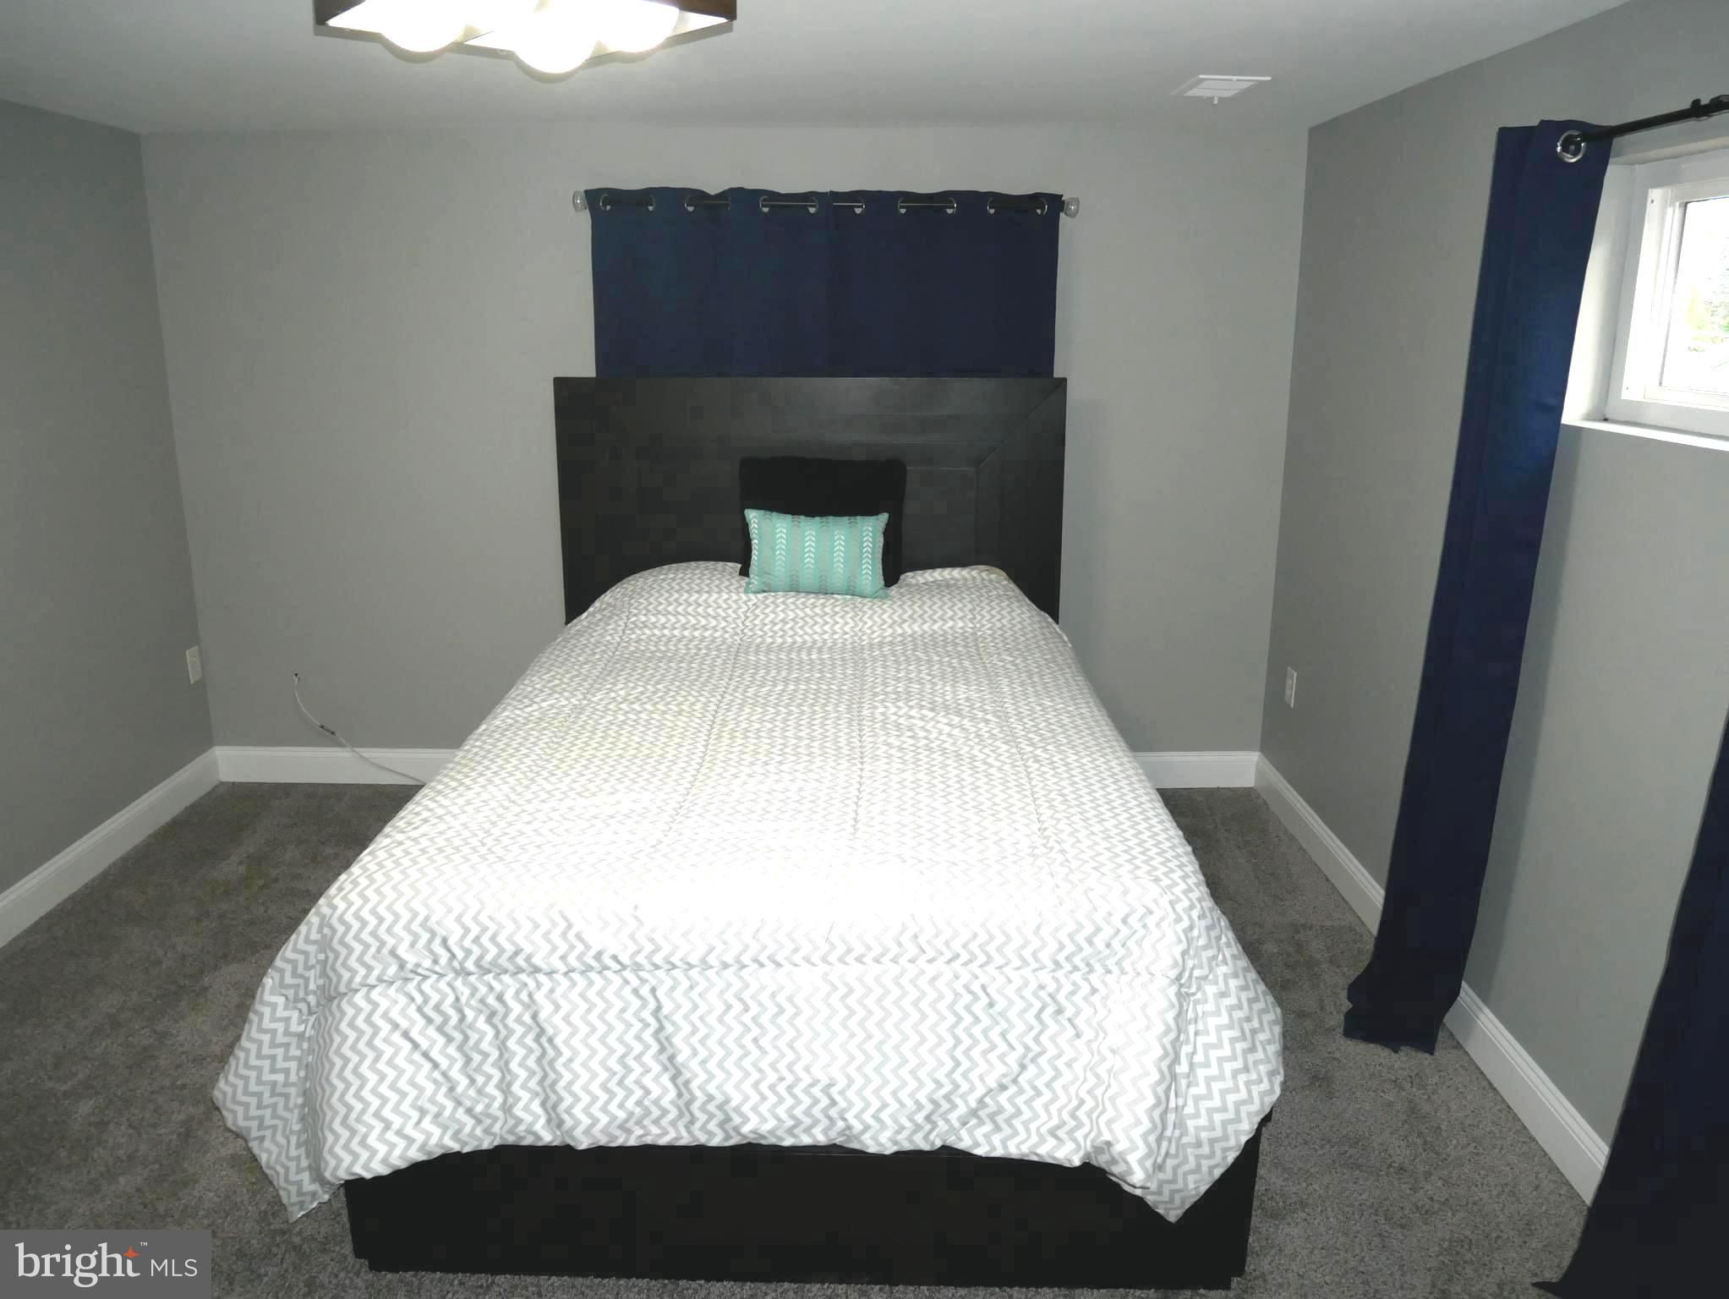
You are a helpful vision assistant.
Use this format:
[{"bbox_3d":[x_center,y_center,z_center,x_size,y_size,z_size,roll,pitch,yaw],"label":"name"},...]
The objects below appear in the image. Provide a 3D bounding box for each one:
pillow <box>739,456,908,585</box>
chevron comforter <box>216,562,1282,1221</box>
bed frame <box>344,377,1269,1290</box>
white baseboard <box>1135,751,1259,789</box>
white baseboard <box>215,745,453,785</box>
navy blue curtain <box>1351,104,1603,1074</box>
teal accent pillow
[{"bbox_3d":[-0.132,-0.404,3.753,0.500,0.430,0.140,0,-5,1],"label":"pillow"},{"bbox_3d":[-0.194,0.347,2.865,1.840,0.720,2.130,0,15,0],"label":"chevron comforter"},{"bbox_3d":[-0.148,0.102,2.936,1.640,1.404,2.280,0,15,0],"label":"bed frame"},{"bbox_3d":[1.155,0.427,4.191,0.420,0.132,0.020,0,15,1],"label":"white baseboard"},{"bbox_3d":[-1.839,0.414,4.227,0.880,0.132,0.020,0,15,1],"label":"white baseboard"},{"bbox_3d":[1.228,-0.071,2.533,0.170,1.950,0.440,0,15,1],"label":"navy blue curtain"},{"bbox_3d":[-0.148,-0.283,3.608,0.430,0.275,0.110,0,-9,1],"label":"teal accent pillow"}]

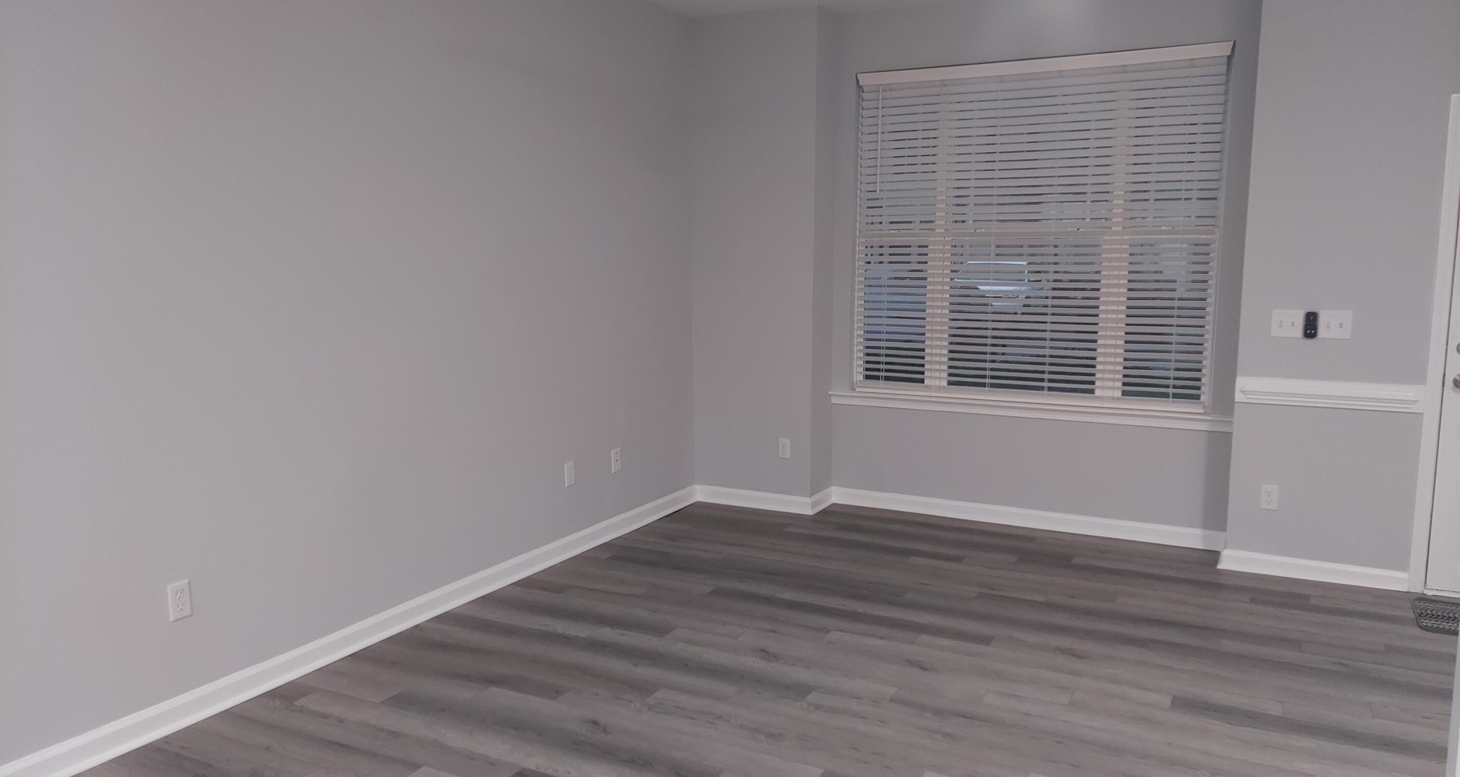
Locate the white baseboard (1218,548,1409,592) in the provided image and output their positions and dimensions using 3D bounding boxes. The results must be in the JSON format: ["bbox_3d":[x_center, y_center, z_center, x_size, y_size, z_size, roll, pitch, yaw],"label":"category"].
[{"bbox_3d":[2.601,0.811,4.541,0.742,0.093,0.020,4,9,27],"label":"white baseboard"}]

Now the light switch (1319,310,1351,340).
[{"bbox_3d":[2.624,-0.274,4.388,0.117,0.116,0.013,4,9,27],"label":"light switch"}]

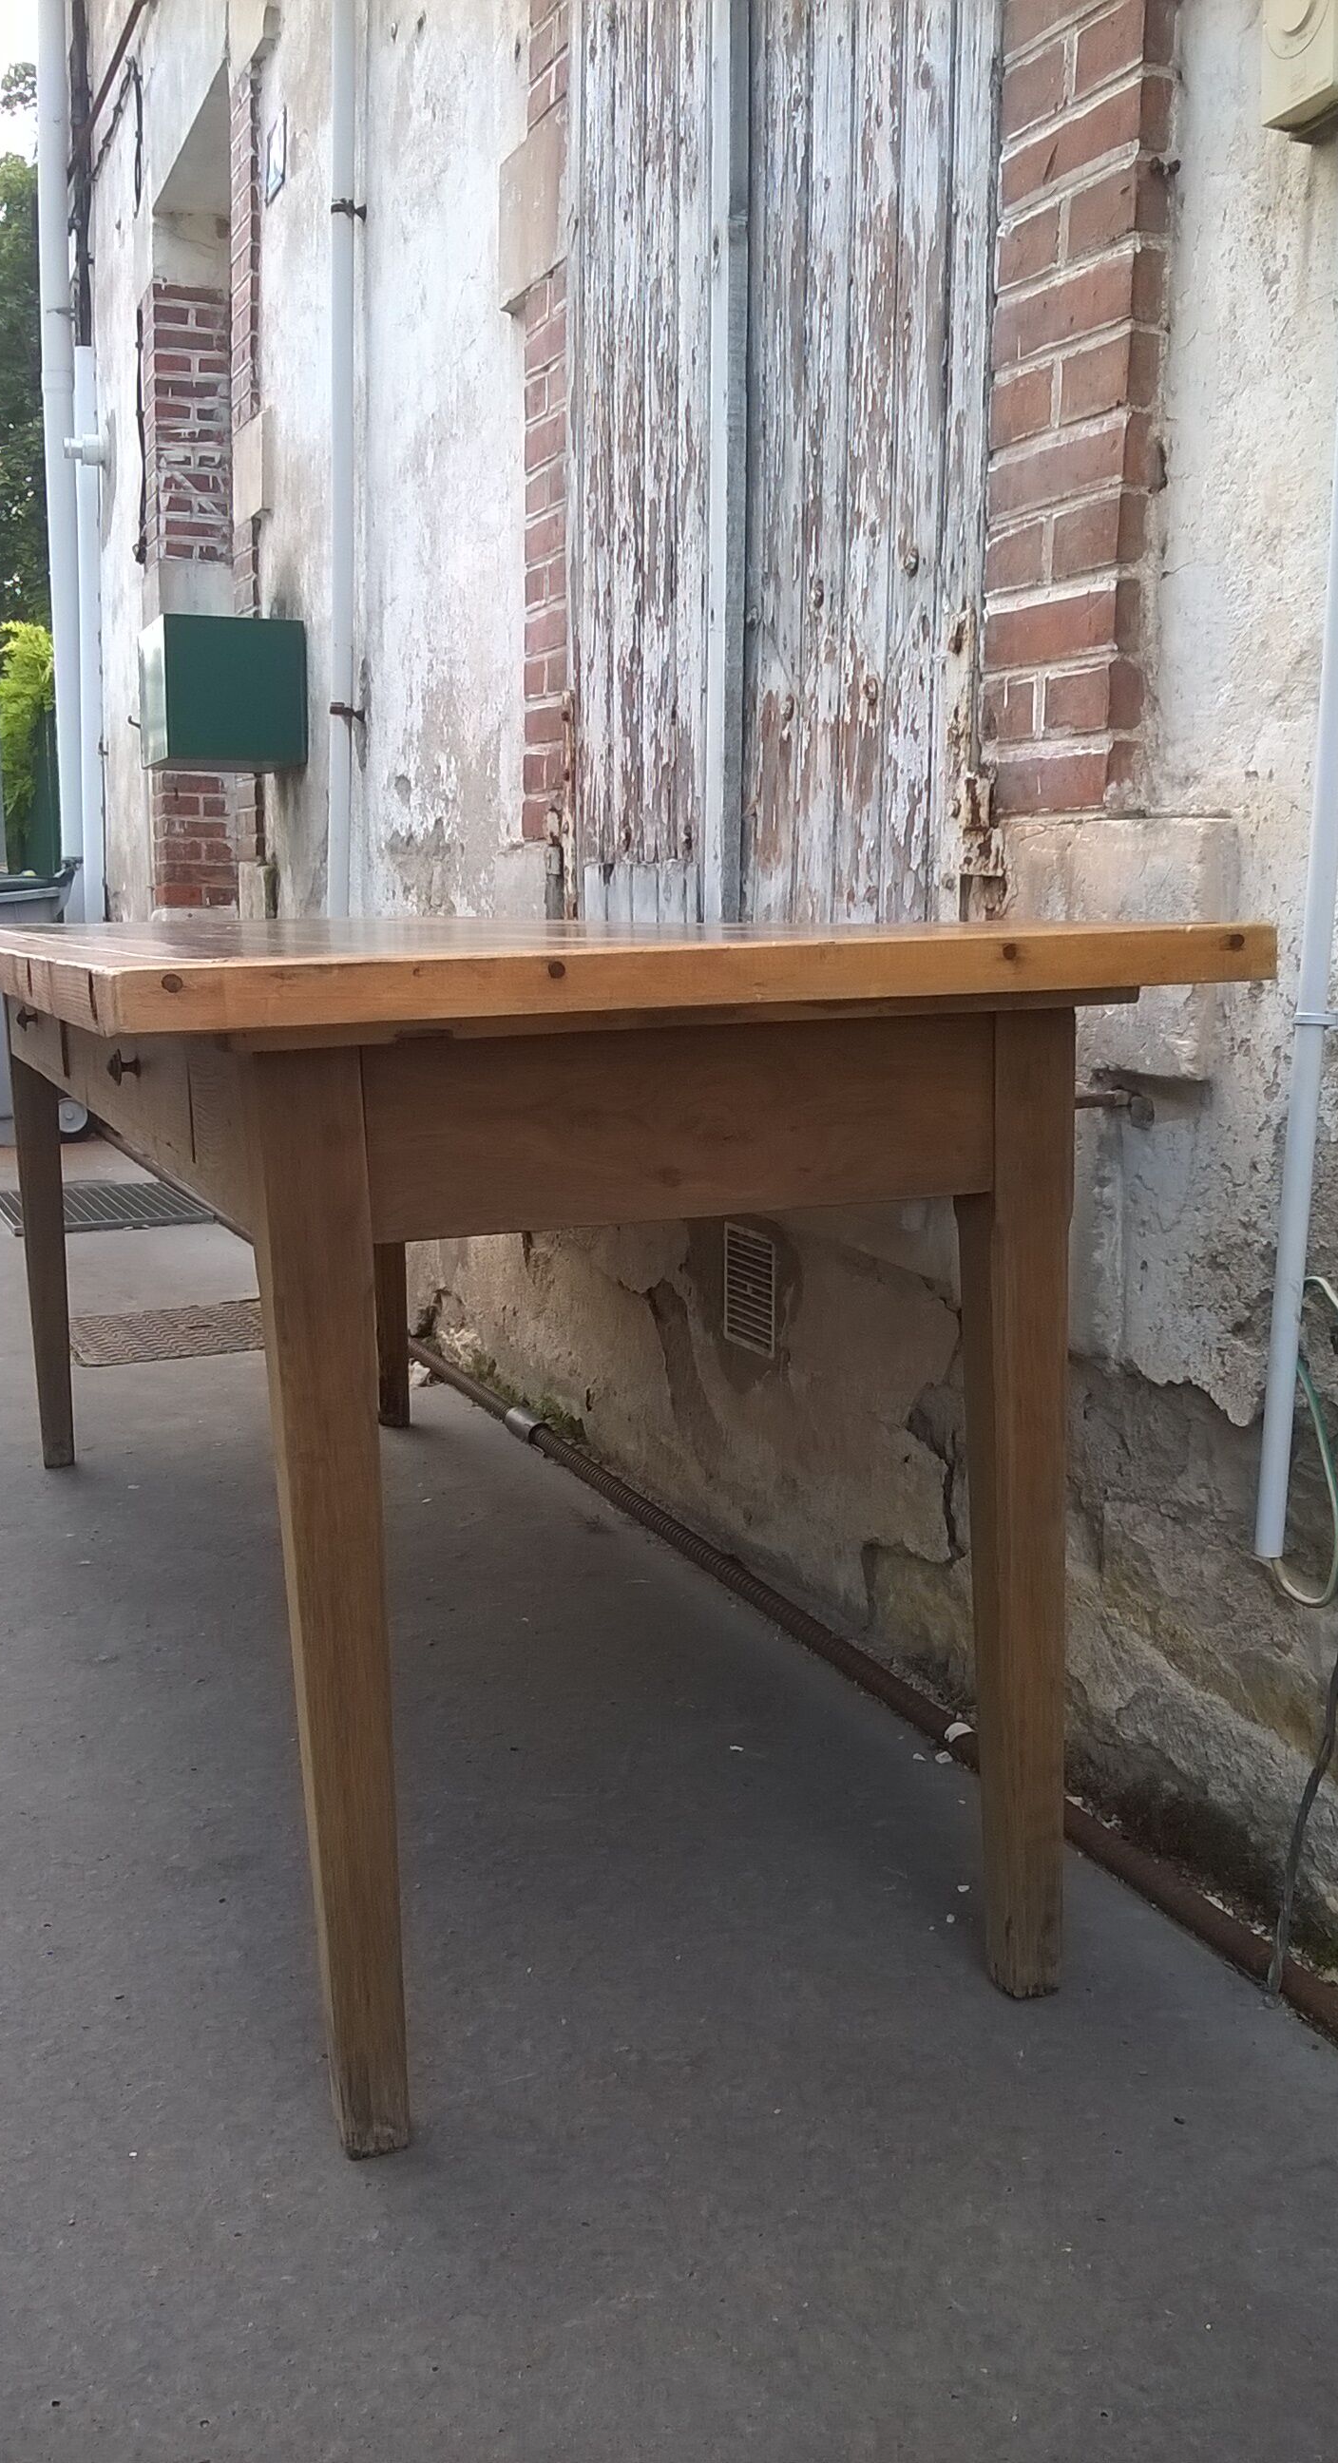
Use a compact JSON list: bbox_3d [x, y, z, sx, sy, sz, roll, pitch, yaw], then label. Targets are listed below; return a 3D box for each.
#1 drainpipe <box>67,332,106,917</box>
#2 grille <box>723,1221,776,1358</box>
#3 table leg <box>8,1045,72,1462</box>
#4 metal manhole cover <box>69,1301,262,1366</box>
[{"bbox_3d":[-2.114,-1.800,7.915,0.085,2.718,0.080,-3,10,-22],"label":"drainpipe"},{"bbox_3d":[0.096,0.071,2.566,0.015,0.141,0.146,-3,10,-22],"label":"grille"},{"bbox_3d":[-0.919,0.042,3.180,0.066,0.620,0.066,-4,10,-21],"label":"table leg"},{"bbox_3d":[-0.896,0.194,4.173,0.500,0.022,0.515,-5,10,-21],"label":"metal manhole cover"}]

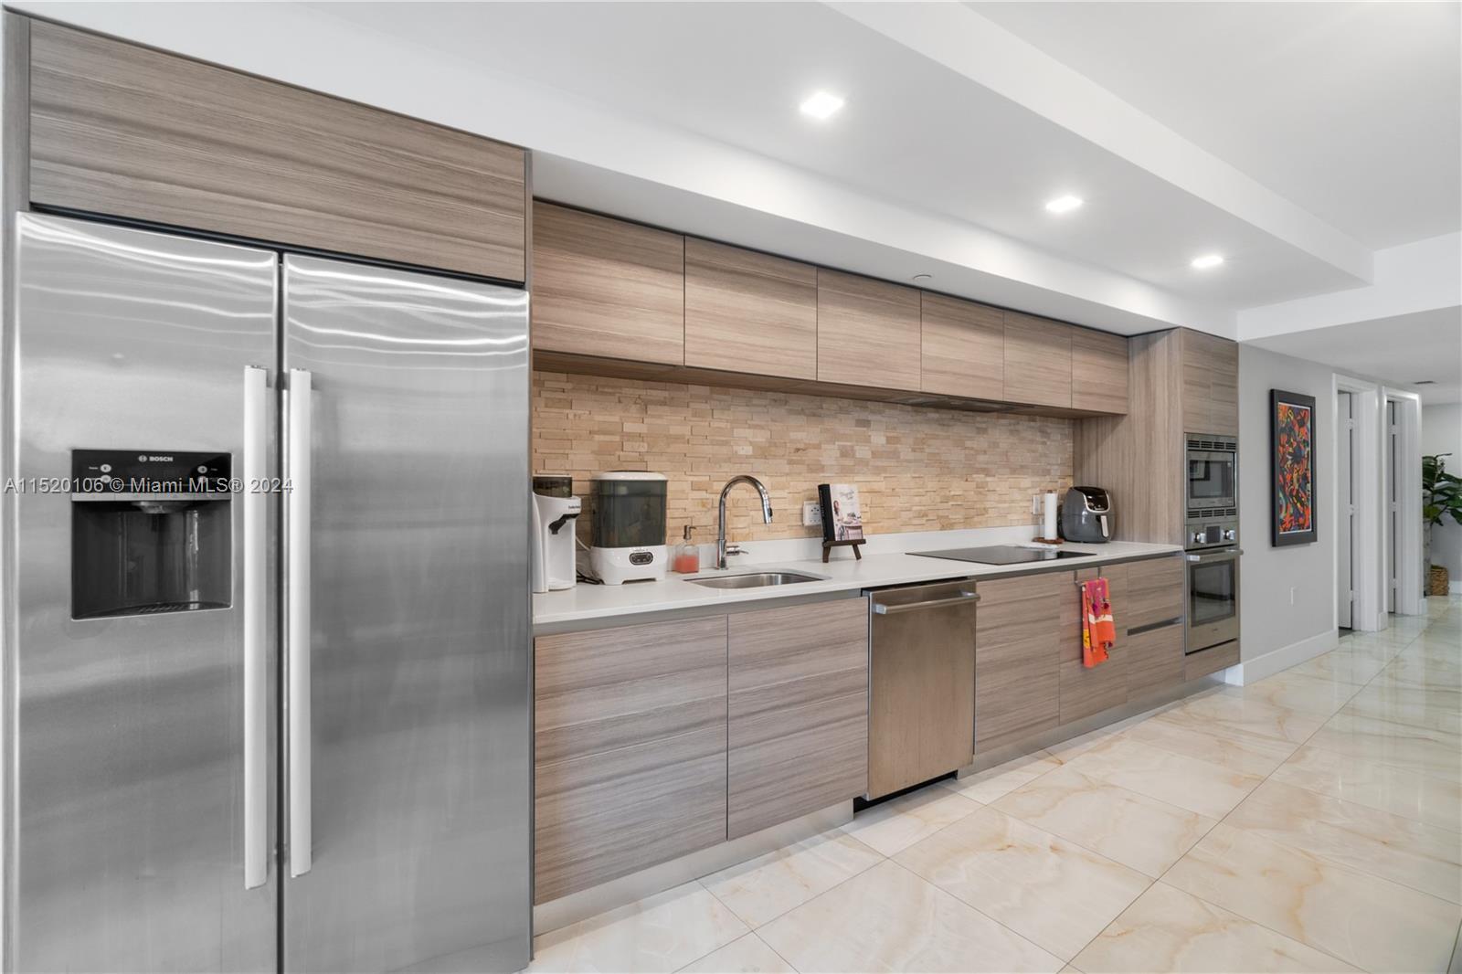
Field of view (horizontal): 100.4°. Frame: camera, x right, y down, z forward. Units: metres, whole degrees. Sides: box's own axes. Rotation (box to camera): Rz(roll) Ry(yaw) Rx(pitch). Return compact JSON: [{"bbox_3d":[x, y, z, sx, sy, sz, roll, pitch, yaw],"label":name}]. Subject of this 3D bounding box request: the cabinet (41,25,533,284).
[{"bbox_3d":[-1.133,-0.740,1.712,0.940,0.365,0.650,0,0,-30],"label":"cabinet"}]

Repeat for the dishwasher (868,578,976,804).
[{"bbox_3d":[0.638,0.814,2.667,0.600,0.820,0.620,0,0,-30],"label":"dishwasher"}]

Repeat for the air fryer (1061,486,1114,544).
[{"bbox_3d":[2.212,0.169,3.796,0.265,0.338,0.310,0,0,-4],"label":"air fryer"}]

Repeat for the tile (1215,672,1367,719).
[{"bbox_3d":[3.442,1.301,3.833,0.603,0.010,0.603,0,0,-36],"label":"tile"}]

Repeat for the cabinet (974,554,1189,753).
[{"bbox_3d":[1.665,0.768,3.300,1.820,0.726,0.610,0,0,-30],"label":"cabinet"}]

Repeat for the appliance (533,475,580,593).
[{"bbox_3d":[-0.698,0.168,2.234,0.260,0.410,0.200,0,0,14],"label":"appliance"}]

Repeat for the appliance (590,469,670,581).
[{"bbox_3d":[-0.393,0.148,2.348,0.250,0.420,0.220,0,0,-30],"label":"appliance"}]

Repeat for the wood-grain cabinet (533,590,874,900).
[{"bbox_3d":[-0.165,0.773,2.224,1.210,0.726,0.610,0,0,-30],"label":"wood-grain cabinet"}]

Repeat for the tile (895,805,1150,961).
[{"bbox_3d":[0.976,1.301,2.064,0.603,0.010,0.603,0,0,-36],"label":"tile"}]

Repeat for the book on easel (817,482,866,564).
[{"bbox_3d":[0.524,0.173,2.928,0.250,0.367,0.130,0,0,-30],"label":"book on easel"}]

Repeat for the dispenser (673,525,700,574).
[{"bbox_3d":[-0.181,0.260,2.565,0.080,0.196,0.080,0,0,-40],"label":"dispenser"}]

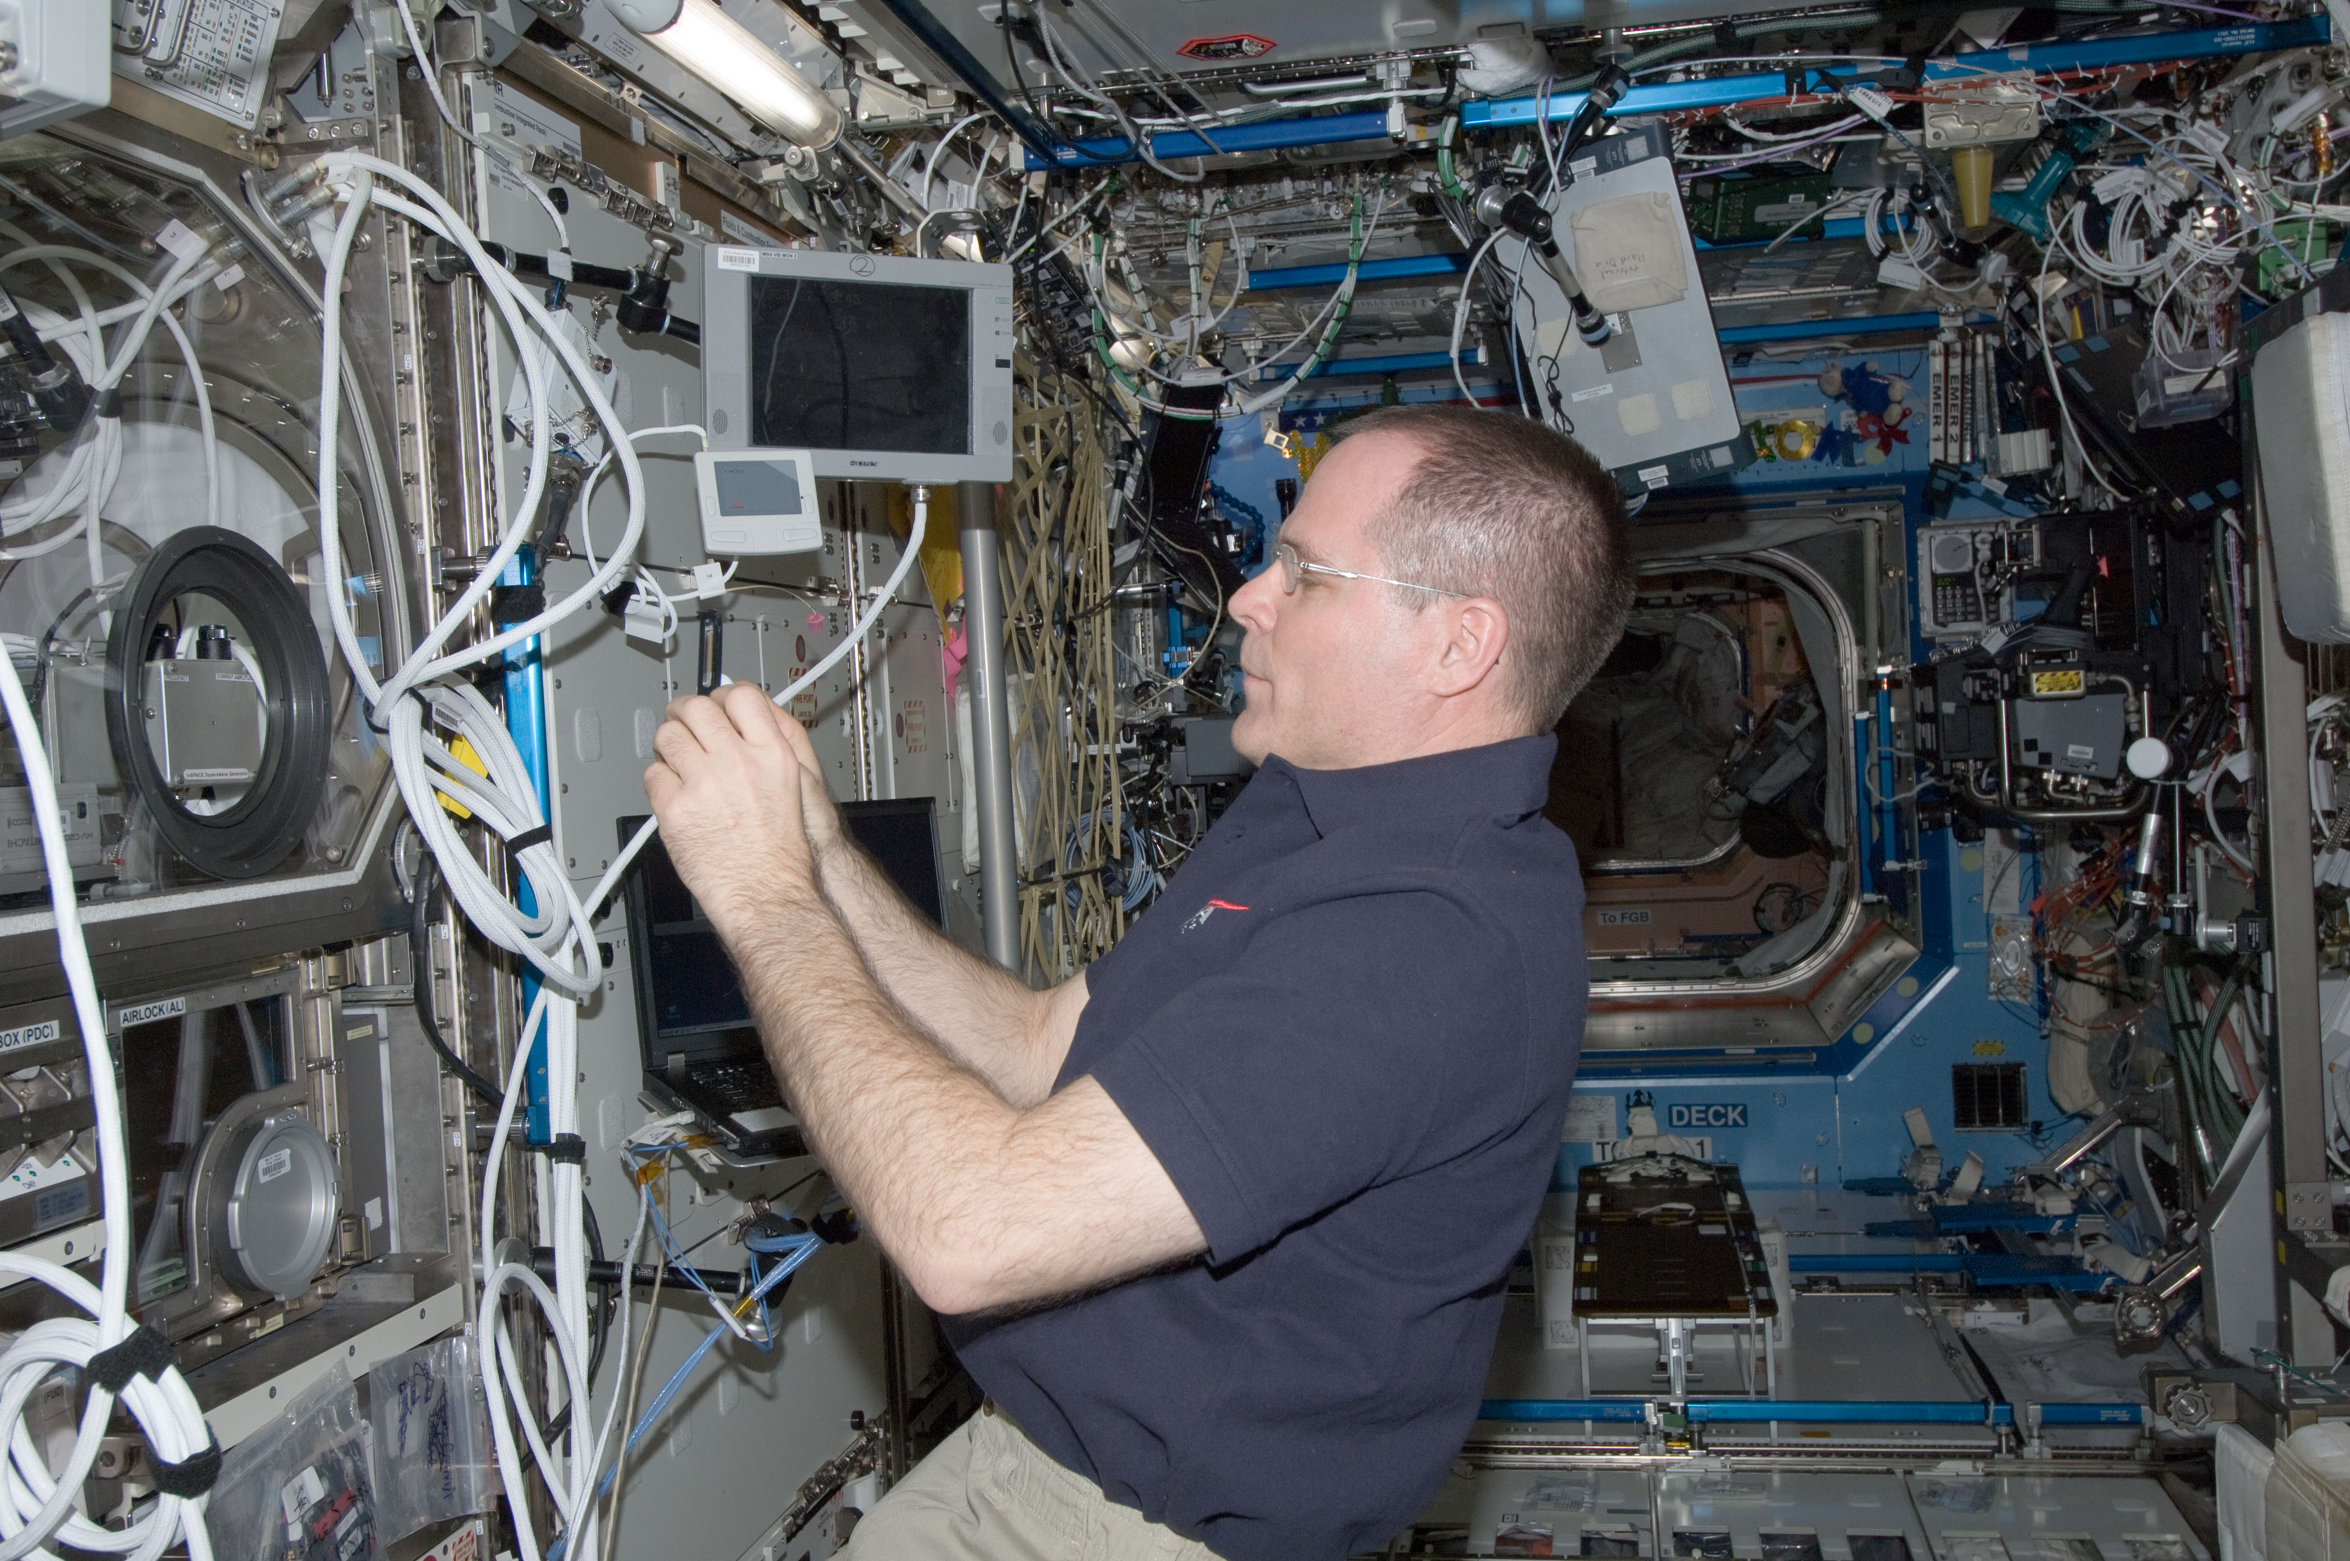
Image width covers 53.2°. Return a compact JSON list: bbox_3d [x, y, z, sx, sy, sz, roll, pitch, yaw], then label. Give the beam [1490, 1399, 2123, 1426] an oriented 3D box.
[{"bbox_3d":[1.030,1.091,4.054,1.225,0.031,0.027,-2,2,11],"label":"beam"}]

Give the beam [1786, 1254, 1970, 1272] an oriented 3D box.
[{"bbox_3d":[1.501,1.040,5.048,0.510,0.031,0.027,-2,2,11],"label":"beam"}]

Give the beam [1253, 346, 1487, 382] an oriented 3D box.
[{"bbox_3d":[0.428,-0.925,5.196,0.518,0.031,0.027,-2,2,11],"label":"beam"}]

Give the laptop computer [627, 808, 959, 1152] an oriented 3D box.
[{"bbox_3d":[-0.329,0.185,2.350,0.356,0.269,0.326,-4,11,-32],"label":"laptop computer"}]

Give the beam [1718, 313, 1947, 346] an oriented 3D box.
[{"bbox_3d":[1.402,-0.967,5.005,0.520,0.031,0.027,-2,2,11],"label":"beam"}]

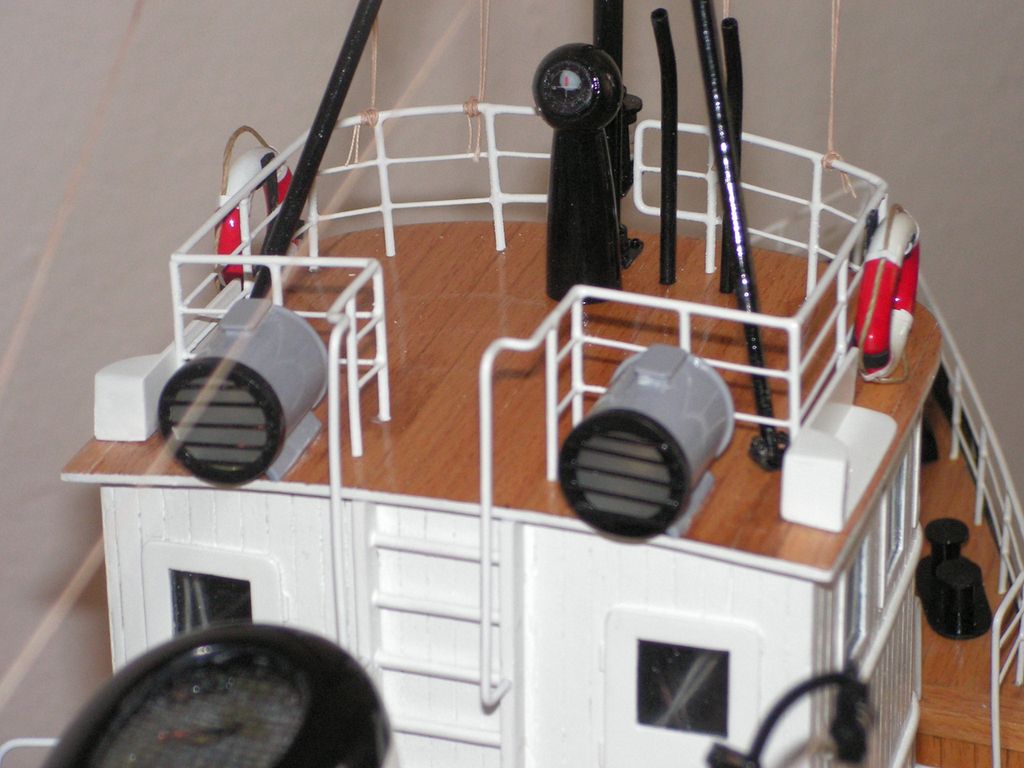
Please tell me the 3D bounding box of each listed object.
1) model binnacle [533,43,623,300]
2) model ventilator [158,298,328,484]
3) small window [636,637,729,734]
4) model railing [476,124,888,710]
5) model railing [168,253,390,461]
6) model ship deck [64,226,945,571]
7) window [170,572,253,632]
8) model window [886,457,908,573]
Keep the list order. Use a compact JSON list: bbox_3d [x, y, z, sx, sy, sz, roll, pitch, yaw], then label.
[{"bbox_3d":[0.015,-0.049,0.683,0.020,0.058,0.020,7,25,15],"label":"model binnacle"},{"bbox_3d":[-0.052,0.002,0.610,0.026,0.030,0.033,7,25,15],"label":"model ventilator"},{"bbox_3d":[0.034,0.061,0.605,0.019,0.019,0.002,7,25,15],"label":"small window"},{"bbox_3d":[0.038,0.005,0.639,0.063,0.074,0.145,7,25,15],"label":"model railing"},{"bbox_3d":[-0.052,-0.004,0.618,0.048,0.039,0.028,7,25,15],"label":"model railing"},{"bbox_3d":[0.006,-0.004,0.664,0.166,0.010,0.150,7,25,15],"label":"model ship deck"},{"bbox_3d":[-0.062,0.049,0.632,0.019,0.019,0.002,7,25,15],"label":"window"},{"bbox_3d":[0.085,0.028,0.668,0.002,0.023,0.020,7,25,15],"label":"model window"}]

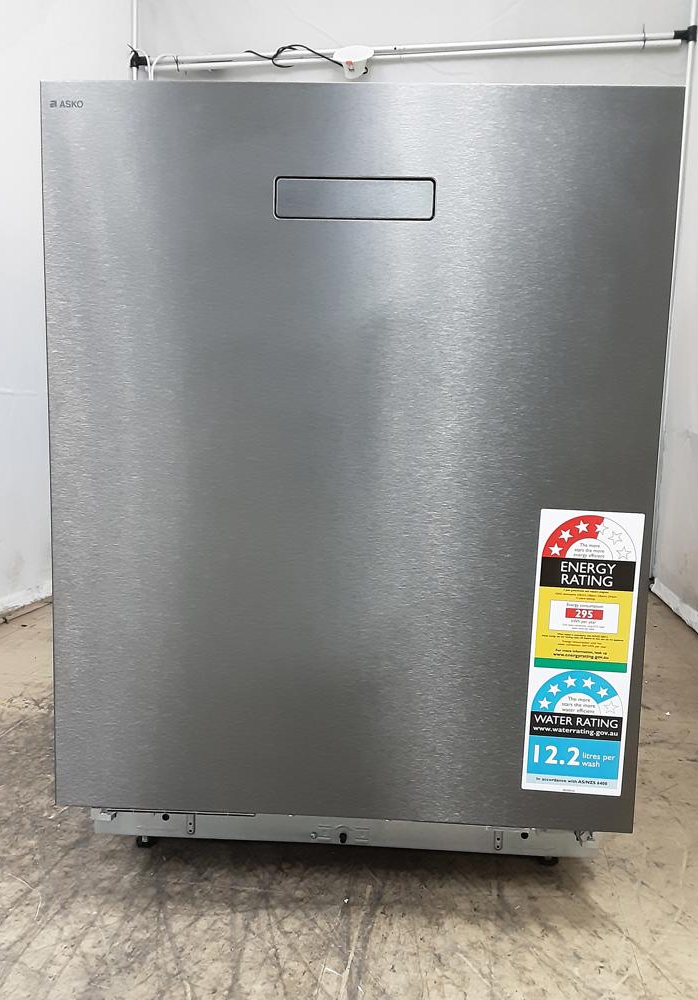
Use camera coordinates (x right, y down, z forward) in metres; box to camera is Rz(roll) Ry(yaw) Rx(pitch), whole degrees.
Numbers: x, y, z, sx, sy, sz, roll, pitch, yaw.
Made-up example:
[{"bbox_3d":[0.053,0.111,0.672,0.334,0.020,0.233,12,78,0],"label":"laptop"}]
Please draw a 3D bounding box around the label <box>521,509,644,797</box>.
[{"bbox_3d":[0.231,0.154,0.800,0.100,0.288,0.004,3,7,2],"label":"label"}]

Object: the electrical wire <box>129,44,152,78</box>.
[{"bbox_3d":[-0.642,-1.348,2.490,0.075,0.110,0.040,3,7,10],"label":"electrical wire"}]

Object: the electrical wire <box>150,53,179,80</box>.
[{"bbox_3d":[-0.561,-1.315,2.460,0.087,0.090,0.030,3,7,10],"label":"electrical wire"}]

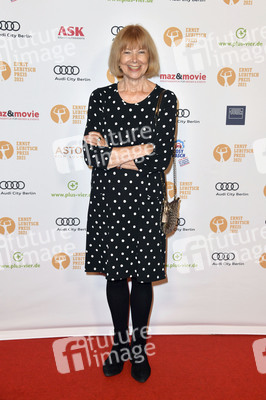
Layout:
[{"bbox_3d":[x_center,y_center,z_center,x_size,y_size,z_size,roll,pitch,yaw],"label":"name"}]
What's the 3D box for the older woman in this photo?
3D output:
[{"bbox_3d":[-0.005,0.045,2.620,0.460,1.670,0.350,2,13,4],"label":"older woman"}]

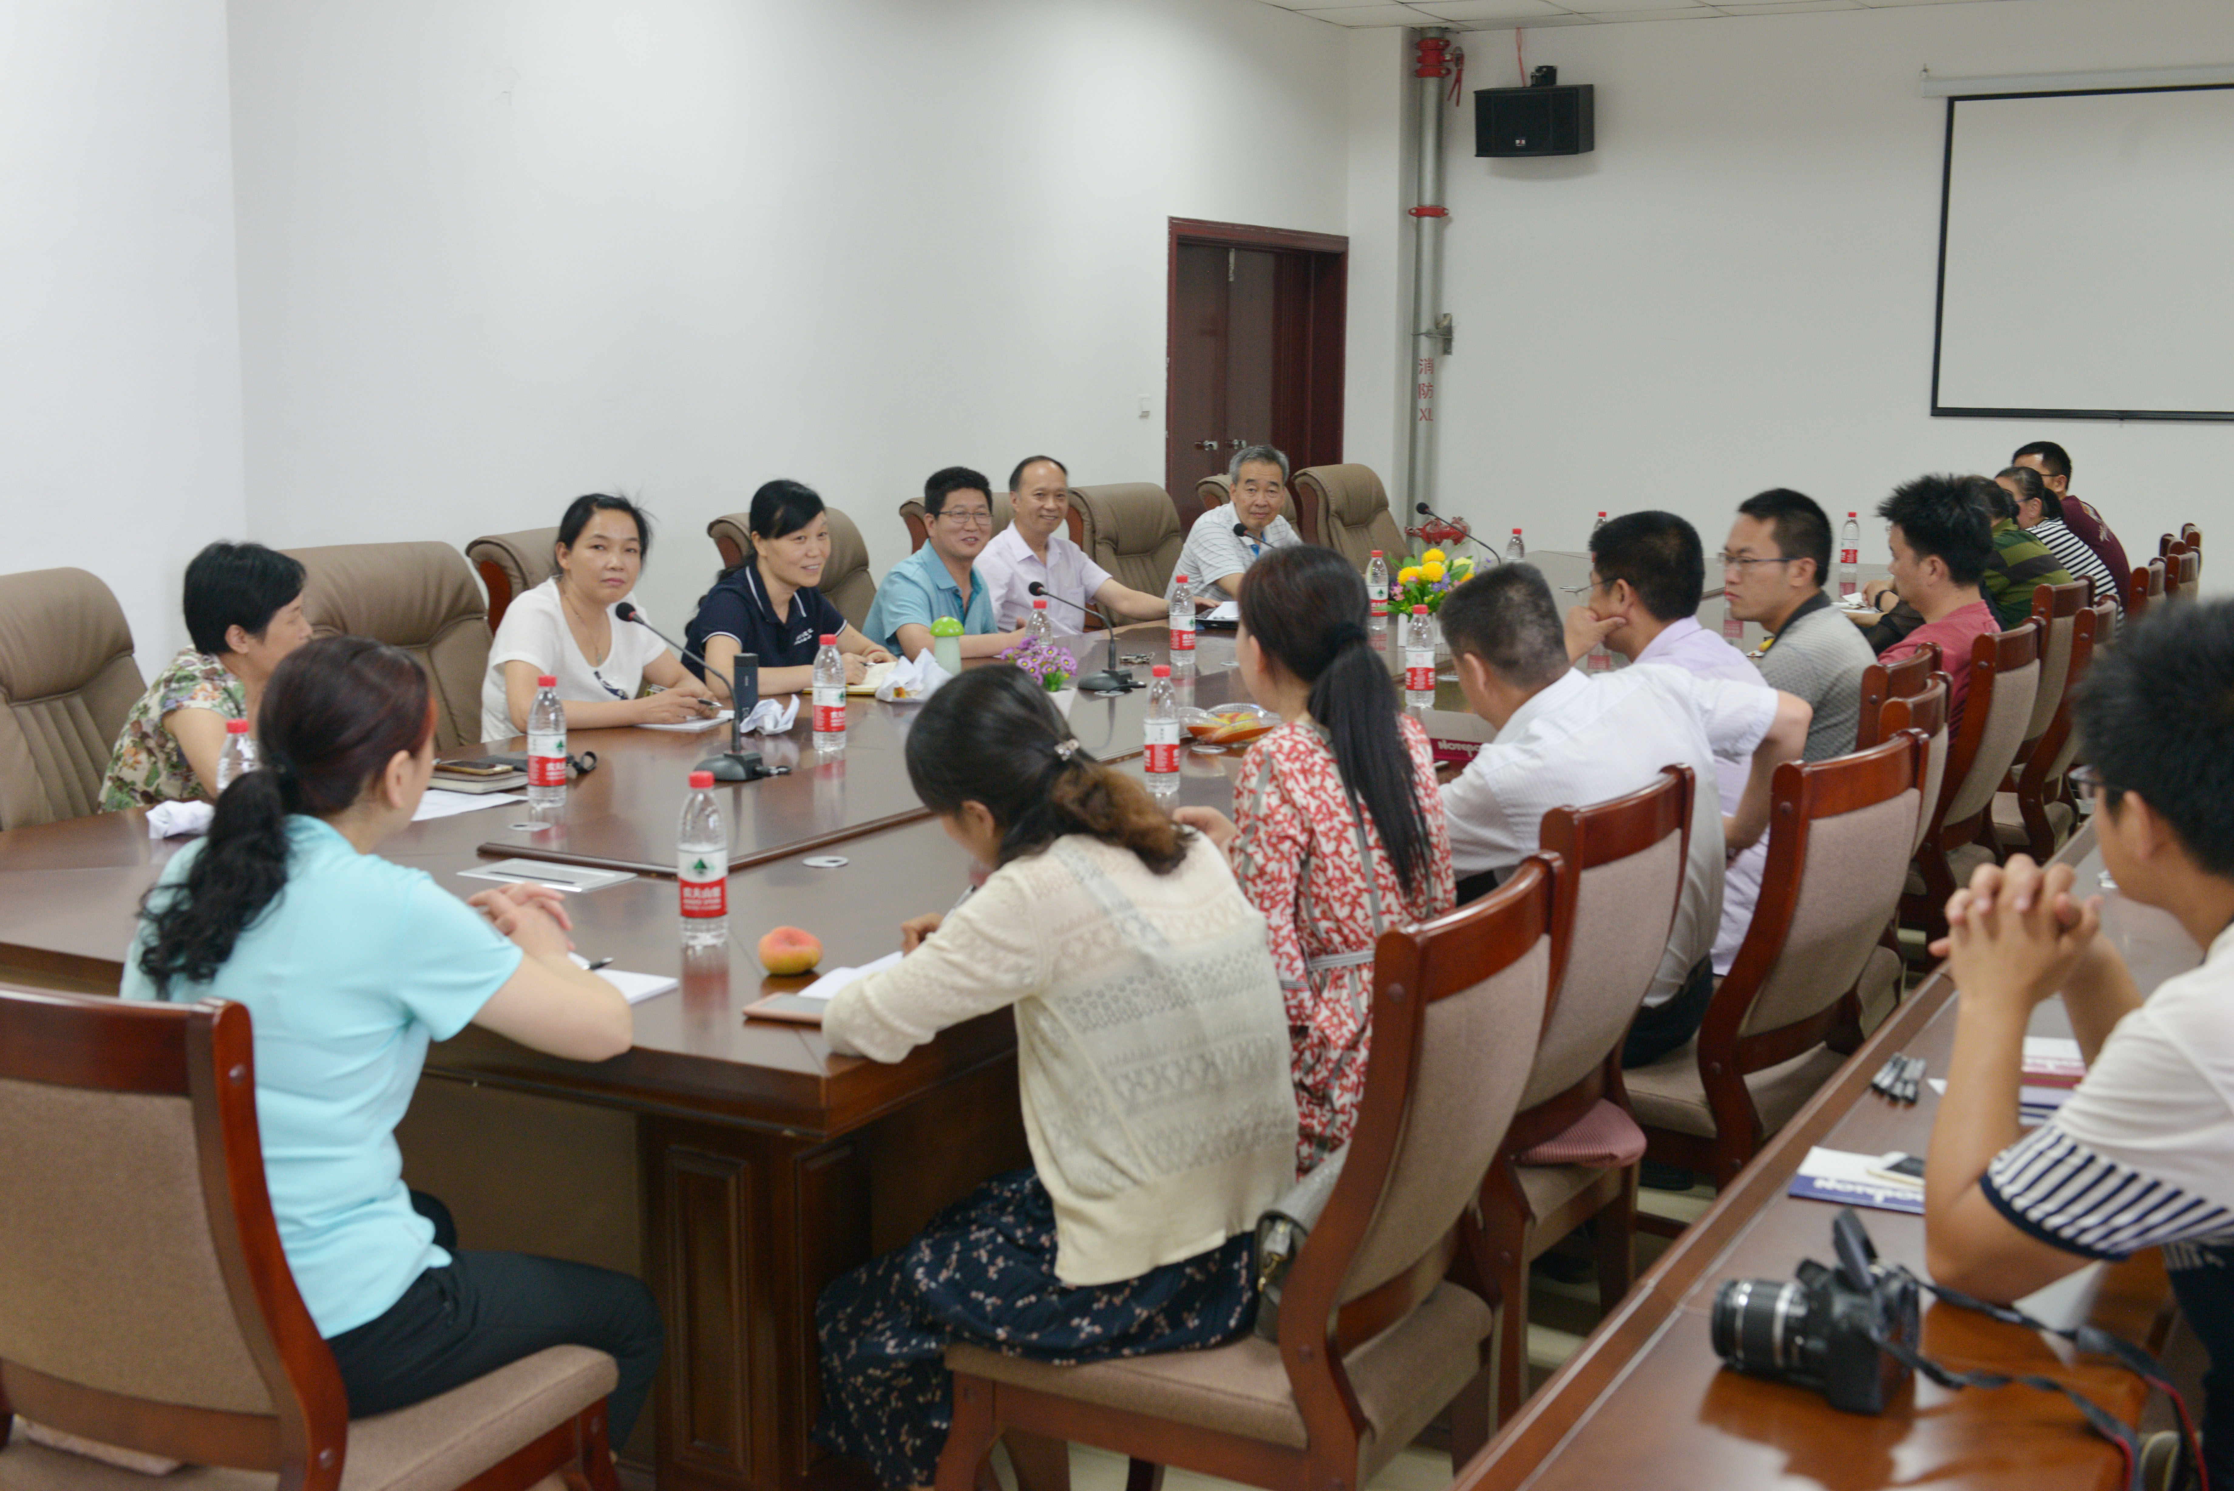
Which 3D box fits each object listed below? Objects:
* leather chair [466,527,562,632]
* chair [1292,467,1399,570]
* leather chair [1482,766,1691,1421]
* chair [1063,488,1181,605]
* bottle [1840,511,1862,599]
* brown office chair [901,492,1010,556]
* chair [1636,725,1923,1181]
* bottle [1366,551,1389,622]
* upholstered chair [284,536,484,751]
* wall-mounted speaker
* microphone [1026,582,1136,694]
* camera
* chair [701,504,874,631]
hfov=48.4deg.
[{"bbox_3d":[-1.153,0.028,6.282,0.740,1.140,0.630,2,8,11],"label":"leather chair"},{"bbox_3d":[1.141,-0.549,10.045,0.720,1.120,0.660,6,10,31],"label":"chair"},{"bbox_3d":[0.460,0.525,3.474,0.580,0.980,0.490,5,10,32],"label":"leather chair"},{"bbox_3d":[0.261,-0.313,8.458,0.720,1.120,0.660,6,10,30],"label":"chair"},{"bbox_3d":[2.897,-0.795,9.783,0.066,0.233,0.066,5,9,29],"label":"bottle"},{"bbox_3d":[-0.222,-0.211,7.753,0.720,1.100,0.660,5,10,28],"label":"brown office chair"},{"bbox_3d":[0.893,0.469,3.866,0.580,0.980,0.490,7,11,40],"label":"chair"},{"bbox_3d":[0.808,-0.482,7.673,0.066,0.233,0.066,0,8,0],"label":"bottle"},{"bbox_3d":[-1.436,0.130,5.575,0.750,1.140,0.640,5,9,29],"label":"upholstered chair"},{"bbox_3d":[1.924,-2.858,11.401,0.490,0.295,0.270,4,18,24],"label":"wall-mounted speaker"},{"bbox_3d":[-0.068,-0.274,6.141,0.310,0.260,0.100,5,9,29],"label":"microphone"},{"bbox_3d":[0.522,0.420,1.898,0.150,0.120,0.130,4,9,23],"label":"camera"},{"bbox_3d":[-0.663,-0.066,6.793,0.720,1.120,0.660,5,10,28],"label":"chair"}]

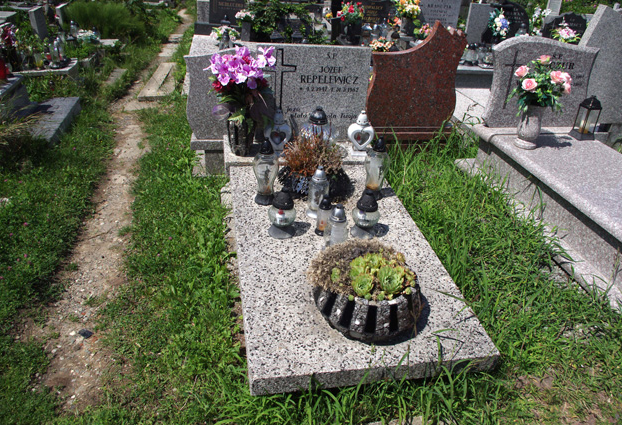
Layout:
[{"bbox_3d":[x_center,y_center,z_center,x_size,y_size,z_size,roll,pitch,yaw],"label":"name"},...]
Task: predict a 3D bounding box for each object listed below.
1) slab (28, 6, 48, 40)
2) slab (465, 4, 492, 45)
[{"bbox_3d":[-3.452,-2.350,6.117,0.070,0.460,0.460,-3,31,-14],"label":"slab"},{"bbox_3d":[1.704,-1.810,4.698,0.280,0.425,0.070,-2,32,-11],"label":"slab"}]

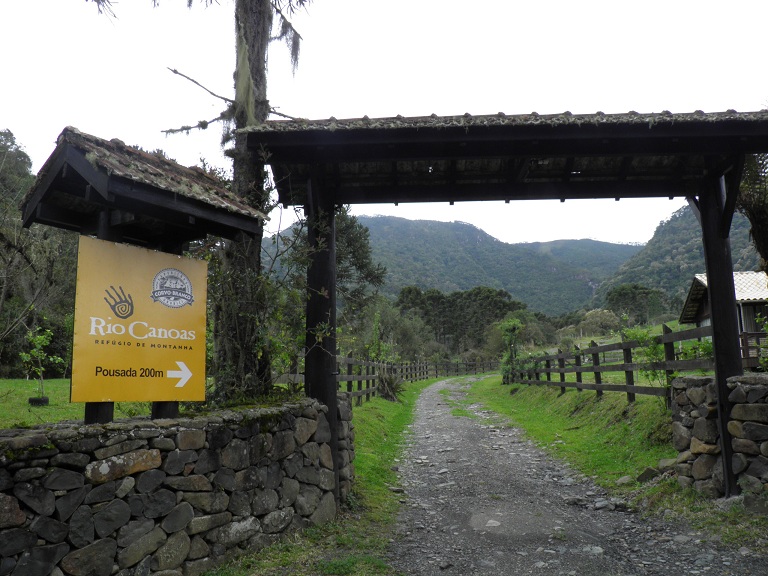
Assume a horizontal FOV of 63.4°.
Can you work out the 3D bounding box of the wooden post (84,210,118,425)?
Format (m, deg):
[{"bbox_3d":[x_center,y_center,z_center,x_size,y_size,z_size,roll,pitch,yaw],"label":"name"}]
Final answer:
[{"bbox_3d":[-2.026,0.169,4.511,0.140,1.590,0.140,-6,-10,33],"label":"wooden post"}]

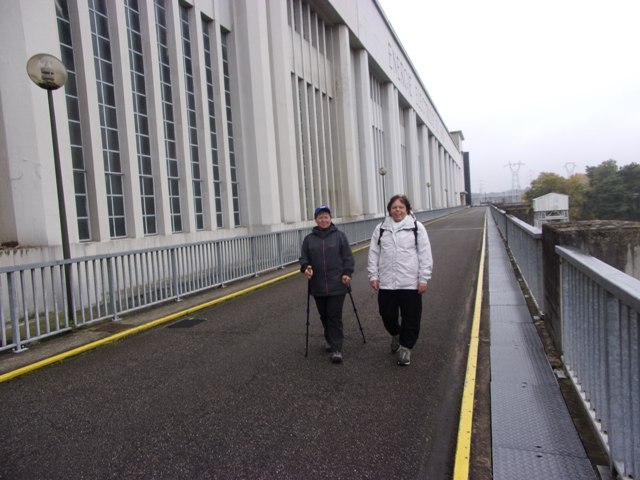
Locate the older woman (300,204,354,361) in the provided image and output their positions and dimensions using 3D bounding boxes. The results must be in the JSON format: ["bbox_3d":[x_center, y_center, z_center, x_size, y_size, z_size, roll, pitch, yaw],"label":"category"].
[{"bbox_3d":[0.084,0.440,4.829,0.500,1.600,0.500,-3,3,14],"label":"older woman"}]

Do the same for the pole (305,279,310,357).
[{"bbox_3d":[-0.125,0.763,4.859,0.040,0.990,0.050,5,10,14],"label":"pole"}]

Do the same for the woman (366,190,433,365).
[{"bbox_3d":[0.791,0.383,4.595,0.570,1.650,0.470,-3,3,17],"label":"woman"}]

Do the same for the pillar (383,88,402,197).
[{"bbox_3d":[6.701,-8.026,41.715,1.050,11.300,2.500,-2,3,20],"label":"pillar"}]

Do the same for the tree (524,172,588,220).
[{"bbox_3d":[48.610,-7.913,95.000,12.000,12.500,11.000,-2,3,20],"label":"tree"}]

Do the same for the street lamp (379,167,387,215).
[{"bbox_3d":[3.871,-2.337,27.377,0.490,3.950,0.490,-2,3,20],"label":"street lamp"}]

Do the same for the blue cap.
[{"bbox_3d":[0.025,-0.289,4.719,0.170,0.140,0.240,-3,3,10],"label":"blue cap"}]

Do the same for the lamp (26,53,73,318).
[{"bbox_3d":[-3.682,-0.647,6.555,0.490,3.930,0.490,-2,3,20],"label":"lamp"}]

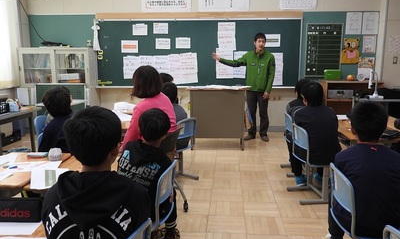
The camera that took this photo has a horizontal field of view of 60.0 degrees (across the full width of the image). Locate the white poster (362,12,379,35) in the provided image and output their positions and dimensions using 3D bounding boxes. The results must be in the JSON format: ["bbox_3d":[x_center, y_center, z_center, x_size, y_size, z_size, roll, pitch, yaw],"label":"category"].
[{"bbox_3d":[2.880,-1.619,5.837,0.257,0.360,0.010,0,9,5],"label":"white poster"}]

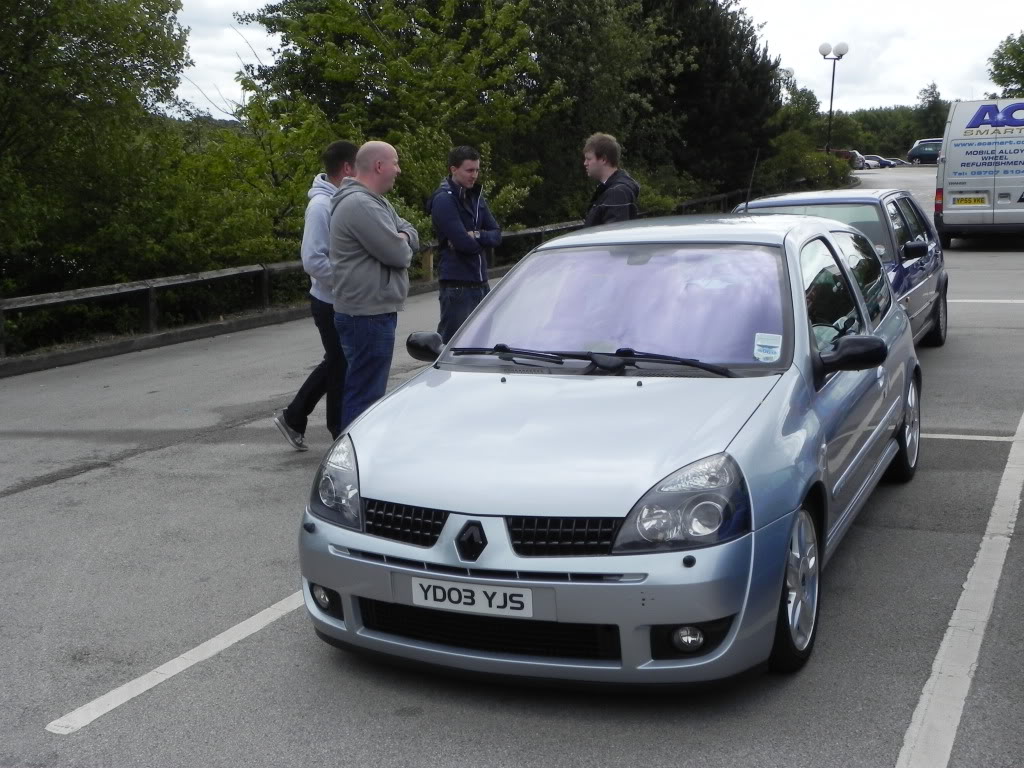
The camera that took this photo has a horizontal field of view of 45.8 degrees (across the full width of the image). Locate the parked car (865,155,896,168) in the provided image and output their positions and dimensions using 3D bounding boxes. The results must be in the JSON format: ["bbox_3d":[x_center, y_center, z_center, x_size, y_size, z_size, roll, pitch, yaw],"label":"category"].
[{"bbox_3d":[33.476,-20.501,112.000,4.100,1.440,1.720,3,10,24],"label":"parked car"}]

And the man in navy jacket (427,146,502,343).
[{"bbox_3d":[-0.278,-0.543,7.403,0.380,1.780,0.520,7,13,36],"label":"man in navy jacket"}]

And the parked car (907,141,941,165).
[{"bbox_3d":[26.389,-14.125,74.000,4.300,1.520,1.750,-4,11,-17],"label":"parked car"}]

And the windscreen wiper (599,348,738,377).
[{"bbox_3d":[0.519,-0.069,4.079,0.540,0.080,0.080,10,14,27],"label":"windscreen wiper"}]

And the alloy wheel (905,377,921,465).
[{"bbox_3d":[1.879,0.192,5.992,0.190,0.440,0.440,1,10,25],"label":"alloy wheel"}]

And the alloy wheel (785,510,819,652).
[{"bbox_3d":[0.825,0.607,3.779,0.190,0.440,0.440,1,10,25],"label":"alloy wheel"}]

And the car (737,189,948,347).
[{"bbox_3d":[2.457,-0.830,9.675,1.680,1.400,4.000,2,10,26],"label":"car"}]

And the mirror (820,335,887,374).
[{"bbox_3d":[1.165,-0.108,4.136,0.220,0.125,0.140,2,10,26],"label":"mirror"}]

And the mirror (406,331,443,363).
[{"bbox_3d":[-0.323,-0.151,4.892,0.210,0.140,0.135,1,10,25],"label":"mirror"}]

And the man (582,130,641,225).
[{"bbox_3d":[0.613,-0.631,7.396,0.380,1.770,0.530,-4,10,-12],"label":"man"}]

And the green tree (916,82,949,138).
[{"bbox_3d":[36.492,-23.073,105.000,3.400,6.200,3.400,-2,10,0],"label":"green tree"}]

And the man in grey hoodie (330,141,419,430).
[{"bbox_3d":[-0.763,-0.428,6.634,0.480,1.770,0.580,-5,10,-17],"label":"man in grey hoodie"}]

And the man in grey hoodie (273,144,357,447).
[{"bbox_3d":[-1.071,-0.476,6.966,0.560,1.810,0.460,-5,11,-23],"label":"man in grey hoodie"}]

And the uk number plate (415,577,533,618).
[{"bbox_3d":[-0.112,0.604,3.429,0.380,0.084,0.012,2,16,26],"label":"uk number plate"}]

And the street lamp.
[{"bbox_3d":[13.498,-11.690,51.000,1.250,5.300,1.200,-1,11,0],"label":"street lamp"}]

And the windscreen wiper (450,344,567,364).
[{"bbox_3d":[-0.025,-0.110,4.489,0.500,0.050,0.060,8,14,31],"label":"windscreen wiper"}]

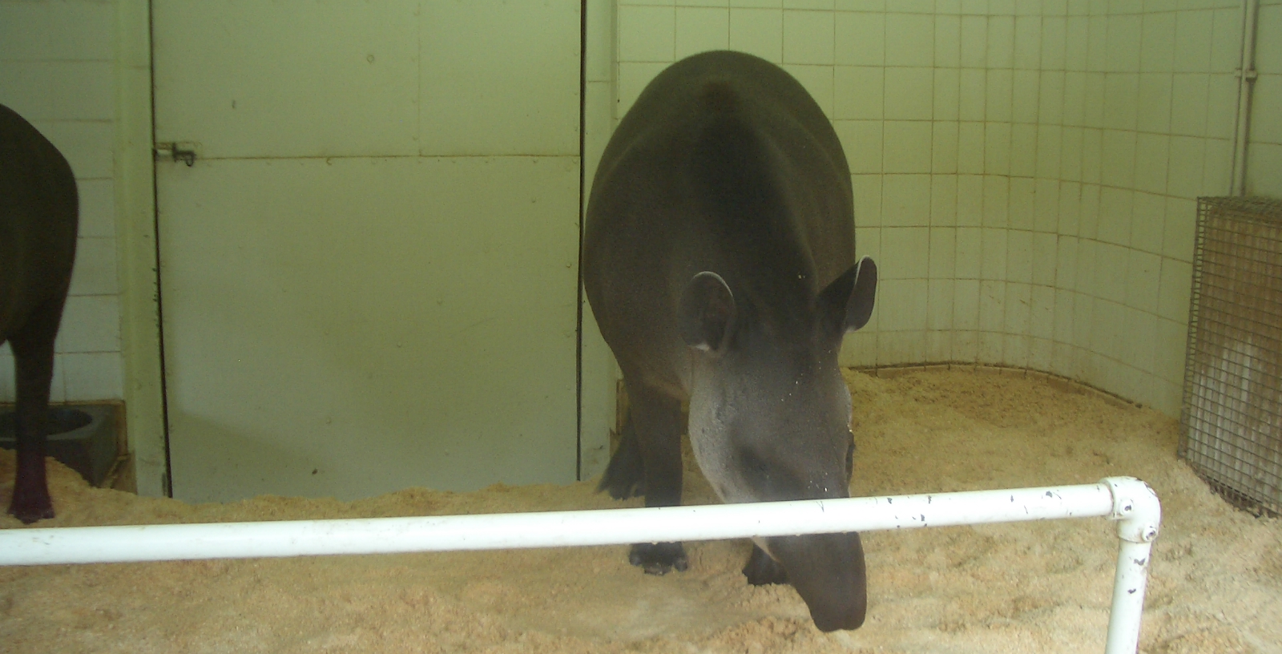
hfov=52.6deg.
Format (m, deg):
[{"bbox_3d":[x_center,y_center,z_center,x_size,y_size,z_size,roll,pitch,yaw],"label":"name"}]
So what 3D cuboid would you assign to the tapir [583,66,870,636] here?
[{"bbox_3d":[0.210,-0.050,2.700,0.620,1.090,1.440,0,7,-5],"label":"tapir"}]

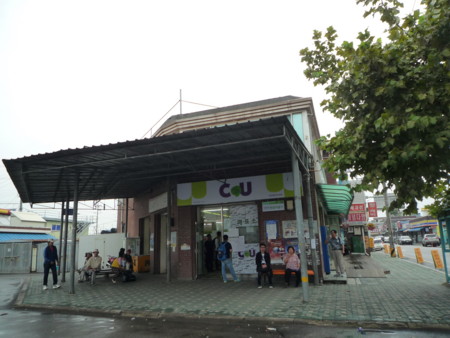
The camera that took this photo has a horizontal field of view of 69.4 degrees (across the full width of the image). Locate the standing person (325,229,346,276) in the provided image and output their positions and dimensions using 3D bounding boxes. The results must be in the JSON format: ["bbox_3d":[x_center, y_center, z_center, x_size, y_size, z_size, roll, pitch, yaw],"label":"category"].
[{"bbox_3d":[4.008,2.981,11.670,0.620,1.630,0.480,-8,-13,26],"label":"standing person"}]

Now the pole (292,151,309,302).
[{"bbox_3d":[1.901,1.358,8.245,0.150,3.779,0.150,-6,-13,19],"label":"pole"}]

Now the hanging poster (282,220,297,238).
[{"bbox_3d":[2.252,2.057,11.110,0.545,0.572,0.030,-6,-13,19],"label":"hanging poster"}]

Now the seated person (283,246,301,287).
[{"bbox_3d":[2.118,3.091,10.279,0.500,1.200,0.650,-6,-12,19],"label":"seated person"}]

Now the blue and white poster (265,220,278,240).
[{"bbox_3d":[1.592,2.102,11.132,0.410,0.680,0.030,-6,-12,19],"label":"blue and white poster"}]

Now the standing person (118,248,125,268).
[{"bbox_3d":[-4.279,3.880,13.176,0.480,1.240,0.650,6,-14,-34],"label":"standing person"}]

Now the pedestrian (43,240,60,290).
[{"bbox_3d":[-6.351,3.488,12.011,0.560,1.710,0.420,1,-12,-18],"label":"pedestrian"}]

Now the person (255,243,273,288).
[{"bbox_3d":[1.292,3.131,10.681,0.500,1.340,0.680,-5,-12,16],"label":"person"}]

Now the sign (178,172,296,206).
[{"bbox_3d":[0.402,0.759,11.915,4.786,0.865,0.200,-6,-13,19],"label":"sign"}]

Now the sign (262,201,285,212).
[{"bbox_3d":[1.697,1.304,11.427,0.747,0.357,0.100,-6,-13,19],"label":"sign"}]

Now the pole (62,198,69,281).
[{"bbox_3d":[-6.822,2.938,13.968,0.120,3.600,0.120,-6,-12,19],"label":"pole"}]

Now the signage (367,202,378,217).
[{"bbox_3d":[11.114,3.060,24.424,0.549,1.086,0.150,-6,-13,19],"label":"signage"}]

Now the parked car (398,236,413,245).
[{"bbox_3d":[32.193,12.788,58.000,1.780,1.450,4.500,-8,-13,24],"label":"parked car"}]

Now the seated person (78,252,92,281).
[{"bbox_3d":[-5.750,4.062,13.452,0.720,1.200,0.520,8,-16,-40],"label":"seated person"}]

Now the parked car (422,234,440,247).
[{"bbox_3d":[26.073,9.040,41.000,1.800,1.500,4.400,-8,-13,28],"label":"parked car"}]

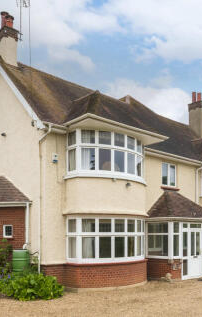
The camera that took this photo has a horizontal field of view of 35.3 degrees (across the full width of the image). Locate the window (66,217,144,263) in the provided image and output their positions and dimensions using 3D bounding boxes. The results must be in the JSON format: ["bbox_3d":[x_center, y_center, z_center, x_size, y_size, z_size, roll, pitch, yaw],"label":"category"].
[{"bbox_3d":[0.492,2.949,11.611,3.450,1.527,1.200,5,-8,-40],"label":"window"}]

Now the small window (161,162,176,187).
[{"bbox_3d":[3.185,0.808,14.785,1.070,1.020,0.120,5,-8,-40],"label":"small window"}]

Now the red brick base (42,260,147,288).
[{"bbox_3d":[0.197,4.101,11.325,4.470,0.768,1.350,5,-8,-40],"label":"red brick base"}]

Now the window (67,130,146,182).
[{"bbox_3d":[0.280,-0.070,10.850,2.950,1.520,0.900,4,-6,-39],"label":"window"}]

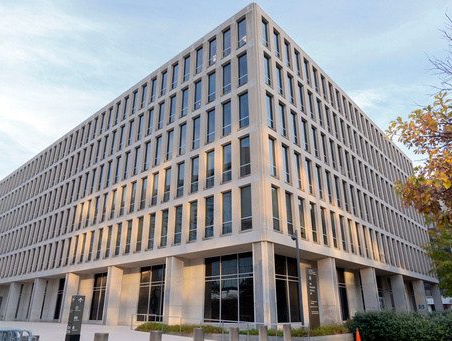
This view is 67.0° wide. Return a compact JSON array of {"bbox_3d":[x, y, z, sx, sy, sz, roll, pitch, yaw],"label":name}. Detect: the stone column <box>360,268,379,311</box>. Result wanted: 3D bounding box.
[{"bbox_3d":[13.773,11.908,32.452,1.220,4.900,0.850,-19,-29,38],"label":"stone column"}]

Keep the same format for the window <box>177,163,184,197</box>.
[{"bbox_3d":[-3.758,0.807,28.402,1.040,2.970,0.180,-19,-29,38],"label":"window"}]

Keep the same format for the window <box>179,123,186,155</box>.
[{"bbox_3d":[-3.891,-2.803,30.882,1.056,3.025,0.197,-19,-30,38],"label":"window"}]

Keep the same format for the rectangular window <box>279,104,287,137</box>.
[{"bbox_3d":[4.422,-3.959,26.896,0.180,2.970,1.040,-19,-29,38],"label":"rectangular window"}]

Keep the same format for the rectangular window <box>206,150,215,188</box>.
[{"bbox_3d":[-1.192,-0.087,26.277,1.040,2.970,0.180,-19,-29,38],"label":"rectangular window"}]

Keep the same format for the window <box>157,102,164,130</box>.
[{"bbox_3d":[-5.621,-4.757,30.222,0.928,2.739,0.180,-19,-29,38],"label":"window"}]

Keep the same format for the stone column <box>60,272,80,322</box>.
[{"bbox_3d":[-15.673,12.688,34.160,0.713,4.585,1.102,-19,-29,38],"label":"stone column"}]

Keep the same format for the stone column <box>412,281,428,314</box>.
[{"bbox_3d":[25.395,16.783,44.033,1.150,4.900,0.800,-19,-30,38],"label":"stone column"}]

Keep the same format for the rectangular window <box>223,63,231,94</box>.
[{"bbox_3d":[0.074,-6.828,25.490,0.920,2.856,0.150,-19,-30,38],"label":"rectangular window"}]

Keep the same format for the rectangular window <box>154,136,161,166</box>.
[{"bbox_3d":[-6.297,-1.829,32.456,1.020,3.000,0.200,-19,-30,38],"label":"rectangular window"}]

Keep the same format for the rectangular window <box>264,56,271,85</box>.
[{"bbox_3d":[3.390,-8.280,28.110,0.197,3.025,1.056,-19,-30,38],"label":"rectangular window"}]

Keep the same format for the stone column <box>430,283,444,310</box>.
[{"bbox_3d":[28.227,17.372,45.143,0.889,4.463,0.889,-19,-30,38],"label":"stone column"}]

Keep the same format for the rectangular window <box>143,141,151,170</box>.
[{"bbox_3d":[-7.050,-1.289,31.062,0.972,2.705,0.178,-19,-29,38],"label":"rectangular window"}]

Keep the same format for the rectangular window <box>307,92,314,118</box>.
[{"bbox_3d":[8.177,-6.222,32.999,0.197,3.025,1.056,-19,-30,38],"label":"rectangular window"}]

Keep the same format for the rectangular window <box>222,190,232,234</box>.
[{"bbox_3d":[0.170,2.741,22.306,0.972,2.705,0.178,-19,-29,38],"label":"rectangular window"}]

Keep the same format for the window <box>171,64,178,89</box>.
[{"bbox_3d":[-5.238,-9.603,35.062,1.056,3.025,0.197,-19,-30,38],"label":"window"}]

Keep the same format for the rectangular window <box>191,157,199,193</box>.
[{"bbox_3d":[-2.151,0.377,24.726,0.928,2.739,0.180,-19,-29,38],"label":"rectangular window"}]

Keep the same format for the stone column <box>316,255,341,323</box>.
[{"bbox_3d":[8.029,9.454,26.551,1.220,4.900,0.850,-19,-29,38],"label":"stone column"}]

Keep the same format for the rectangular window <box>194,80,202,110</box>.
[{"bbox_3d":[-2.571,-6.909,31.317,1.056,3.025,0.197,-19,-30,38],"label":"rectangular window"}]

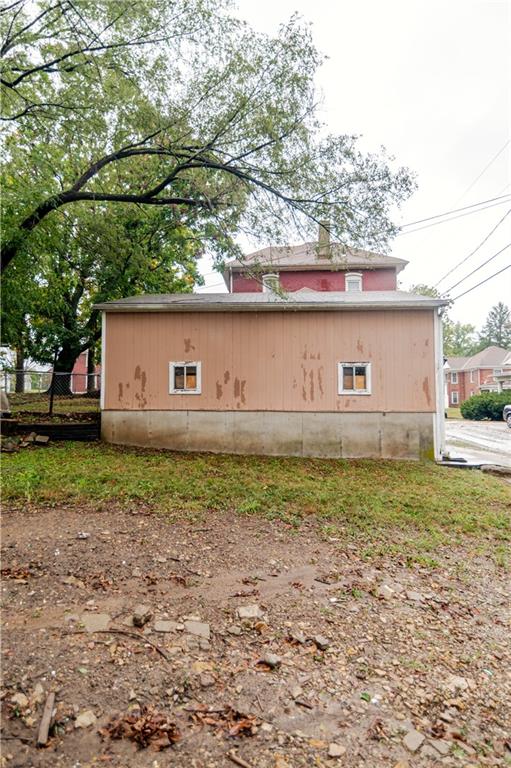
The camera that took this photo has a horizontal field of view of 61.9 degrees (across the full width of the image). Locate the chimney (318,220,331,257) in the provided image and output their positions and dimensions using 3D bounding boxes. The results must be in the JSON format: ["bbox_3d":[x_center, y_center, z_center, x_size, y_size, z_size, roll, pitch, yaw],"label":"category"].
[{"bbox_3d":[4.050,-8.500,25.000,0.660,2.200,0.660,0,-3,4],"label":"chimney"}]

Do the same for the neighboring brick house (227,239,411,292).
[{"bbox_3d":[3.700,-3.900,28.900,10.200,11.000,11.000,0,-3,4],"label":"neighboring brick house"}]

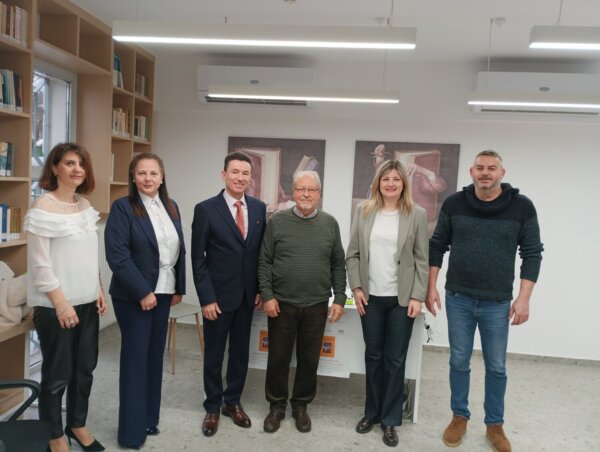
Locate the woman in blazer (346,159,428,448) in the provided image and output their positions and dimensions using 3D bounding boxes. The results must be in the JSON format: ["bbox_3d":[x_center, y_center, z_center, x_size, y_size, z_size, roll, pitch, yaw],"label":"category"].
[{"bbox_3d":[0.553,0.451,3.062,0.500,1.716,0.340,4,5,8],"label":"woman in blazer"}]

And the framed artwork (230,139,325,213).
[{"bbox_3d":[-0.245,-0.358,4.687,0.940,0.950,0.030,4,5,7],"label":"framed artwork"}]

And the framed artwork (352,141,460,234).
[{"bbox_3d":[0.970,-0.295,4.539,0.945,0.950,0.030,4,5,7],"label":"framed artwork"}]

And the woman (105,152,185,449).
[{"bbox_3d":[-0.888,0.415,2.833,0.480,1.673,0.360,0,6,-34],"label":"woman"}]

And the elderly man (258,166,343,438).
[{"bbox_3d":[-0.012,0.465,3.090,0.540,1.623,0.330,3,5,-2],"label":"elderly man"}]

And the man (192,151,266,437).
[{"bbox_3d":[-0.447,0.396,3.057,0.490,1.718,0.340,1,6,-26],"label":"man"}]

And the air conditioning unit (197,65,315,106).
[{"bbox_3d":[-0.390,-1.285,4.529,1.090,0.320,0.230,4,5,7],"label":"air conditioning unit"}]

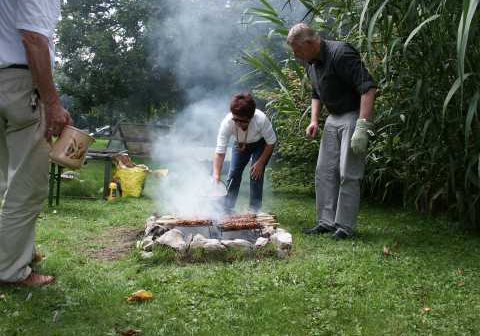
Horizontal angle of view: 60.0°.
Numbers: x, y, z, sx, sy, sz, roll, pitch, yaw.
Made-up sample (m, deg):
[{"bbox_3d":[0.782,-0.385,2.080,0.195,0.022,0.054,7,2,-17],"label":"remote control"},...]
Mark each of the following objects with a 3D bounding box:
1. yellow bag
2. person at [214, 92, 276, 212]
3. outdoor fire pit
[{"bbox_3d":[-1.680,0.190,6.450,0.490,0.480,0.380,0,2,-11],"label":"yellow bag"},{"bbox_3d":[0.060,-0.030,3.550,0.550,1.150,0.820,0,2,11],"label":"person"},{"bbox_3d":[-0.175,0.455,3.000,1.040,0.200,0.860,0,2,0],"label":"outdoor fire pit"}]

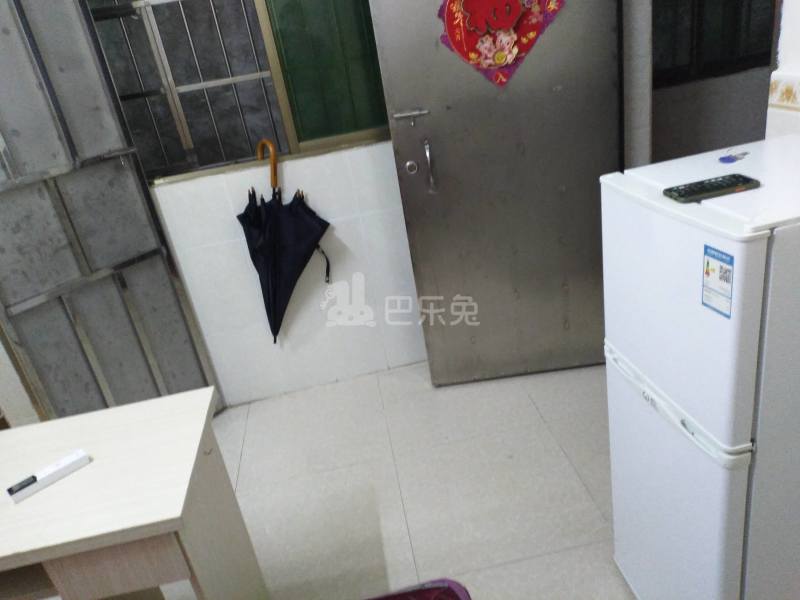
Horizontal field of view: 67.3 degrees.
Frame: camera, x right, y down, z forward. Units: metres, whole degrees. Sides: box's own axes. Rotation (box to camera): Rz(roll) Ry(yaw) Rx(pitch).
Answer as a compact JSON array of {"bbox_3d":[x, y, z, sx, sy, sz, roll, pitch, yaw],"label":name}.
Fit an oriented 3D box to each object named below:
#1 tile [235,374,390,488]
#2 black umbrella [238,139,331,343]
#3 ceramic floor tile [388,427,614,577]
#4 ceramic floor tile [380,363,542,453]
[{"bbox_3d":[-0.361,0.544,2.544,0.600,0.010,0.600,-12,24,-4],"label":"tile"},{"bbox_3d":[-0.475,-0.190,2.470,0.370,0.880,0.190,1,22,-9],"label":"black umbrella"},{"bbox_3d":[0.310,0.653,2.035,0.600,0.010,0.600,-12,24,-4],"label":"ceramic floor tile"},{"bbox_3d":[0.225,0.420,2.581,0.600,0.010,0.600,-12,24,-4],"label":"ceramic floor tile"}]

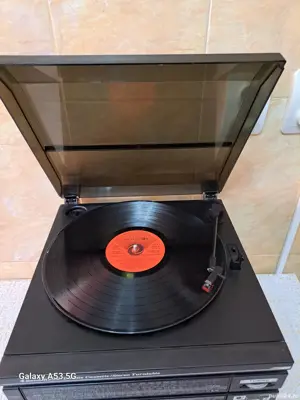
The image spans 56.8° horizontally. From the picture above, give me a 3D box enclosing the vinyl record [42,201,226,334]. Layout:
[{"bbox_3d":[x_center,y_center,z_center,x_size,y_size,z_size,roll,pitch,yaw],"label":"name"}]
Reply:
[{"bbox_3d":[-0.024,0.091,0.483,0.302,0.016,0.302,-2,34,-2],"label":"vinyl record"}]

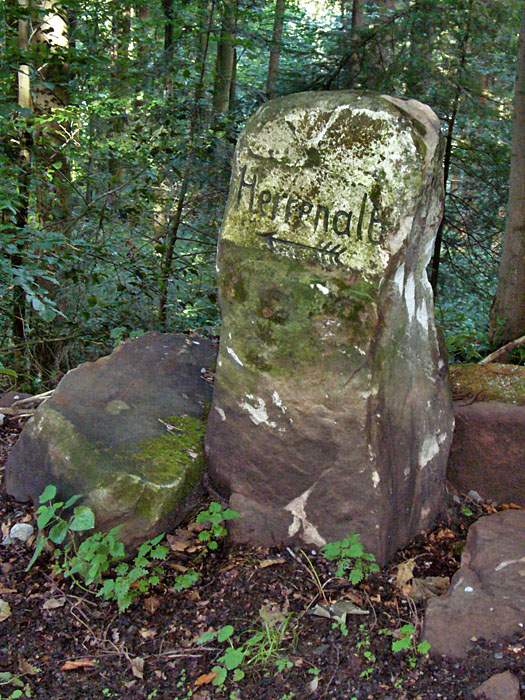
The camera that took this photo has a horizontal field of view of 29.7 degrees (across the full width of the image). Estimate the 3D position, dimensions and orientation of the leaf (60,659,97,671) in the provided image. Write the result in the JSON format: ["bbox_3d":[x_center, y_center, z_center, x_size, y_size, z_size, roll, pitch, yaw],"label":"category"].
[{"bbox_3d":[-0.406,0.695,2.189,0.078,0.015,0.028,0,14,-13],"label":"leaf"}]

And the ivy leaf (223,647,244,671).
[{"bbox_3d":[-0.060,0.643,2.066,0.046,0.025,0.050,3,16,0],"label":"ivy leaf"}]

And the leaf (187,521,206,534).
[{"bbox_3d":[-0.194,0.522,2.914,0.062,0.020,0.048,-2,15,-20],"label":"leaf"}]

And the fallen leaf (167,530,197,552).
[{"bbox_3d":[-0.212,0.500,2.590,0.075,0.030,0.060,3,16,0],"label":"fallen leaf"}]

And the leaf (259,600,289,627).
[{"bbox_3d":[0.028,0.607,2.274,0.066,0.024,0.085,3,16,0],"label":"leaf"}]

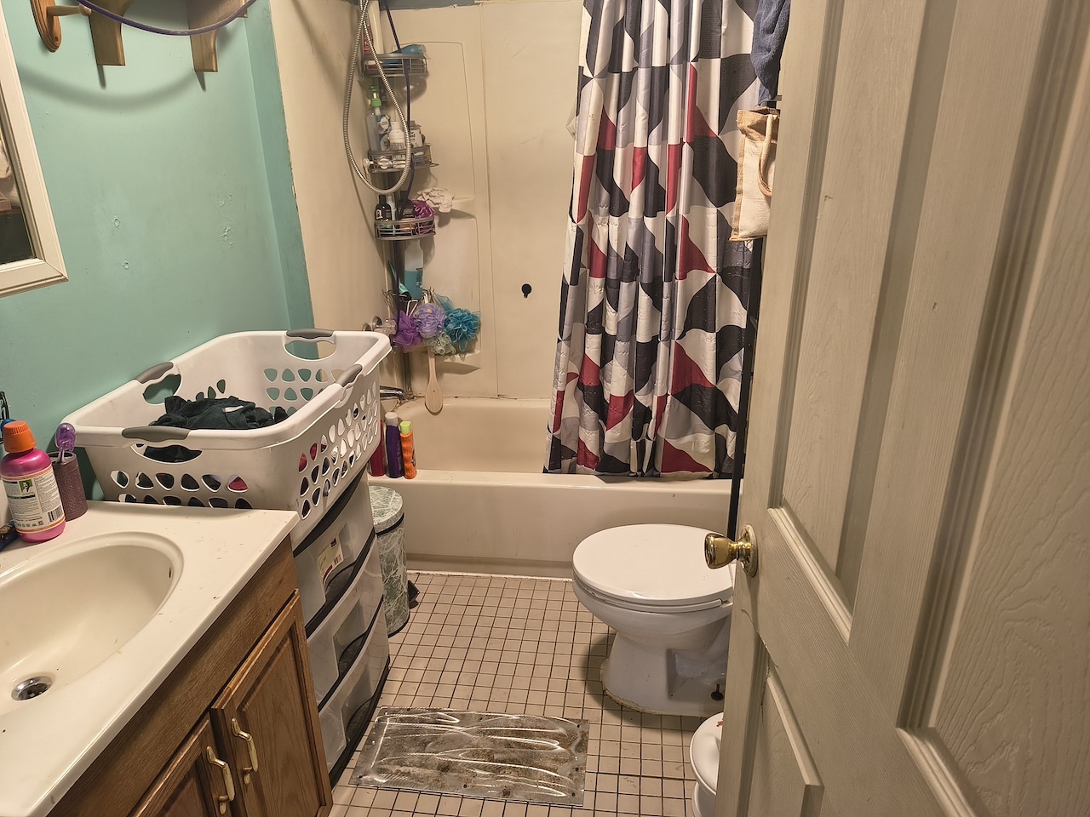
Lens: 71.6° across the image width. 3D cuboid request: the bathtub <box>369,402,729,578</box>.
[{"bbox_3d":[0.118,0.268,2.805,1.520,0.364,0.745,1,22,7],"label":"bathtub"}]

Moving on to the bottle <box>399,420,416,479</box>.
[{"bbox_3d":[-0.446,0.132,2.464,0.042,0.187,0.058,2,22,10],"label":"bottle"}]

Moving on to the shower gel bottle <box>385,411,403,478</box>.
[{"bbox_3d":[-0.495,0.118,2.469,0.045,0.212,0.062,10,25,28],"label":"shower gel bottle"}]

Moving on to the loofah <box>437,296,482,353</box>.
[{"bbox_3d":[-0.330,-0.327,2.944,0.160,0.190,0.140,-5,22,-8],"label":"loofah"}]

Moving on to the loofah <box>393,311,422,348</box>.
[{"bbox_3d":[-0.530,-0.307,2.914,0.120,0.135,0.115,-5,22,-8],"label":"loofah"}]

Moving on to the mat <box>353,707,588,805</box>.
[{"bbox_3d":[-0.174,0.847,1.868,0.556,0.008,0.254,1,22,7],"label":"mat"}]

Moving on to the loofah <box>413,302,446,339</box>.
[{"bbox_3d":[-0.442,-0.333,2.885,0.125,0.130,0.118,-5,22,-8],"label":"loofah"}]

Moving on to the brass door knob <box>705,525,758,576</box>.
[{"bbox_3d":[0.241,0.187,0.985,0.059,0.068,0.068,-2,22,0],"label":"brass door knob"}]

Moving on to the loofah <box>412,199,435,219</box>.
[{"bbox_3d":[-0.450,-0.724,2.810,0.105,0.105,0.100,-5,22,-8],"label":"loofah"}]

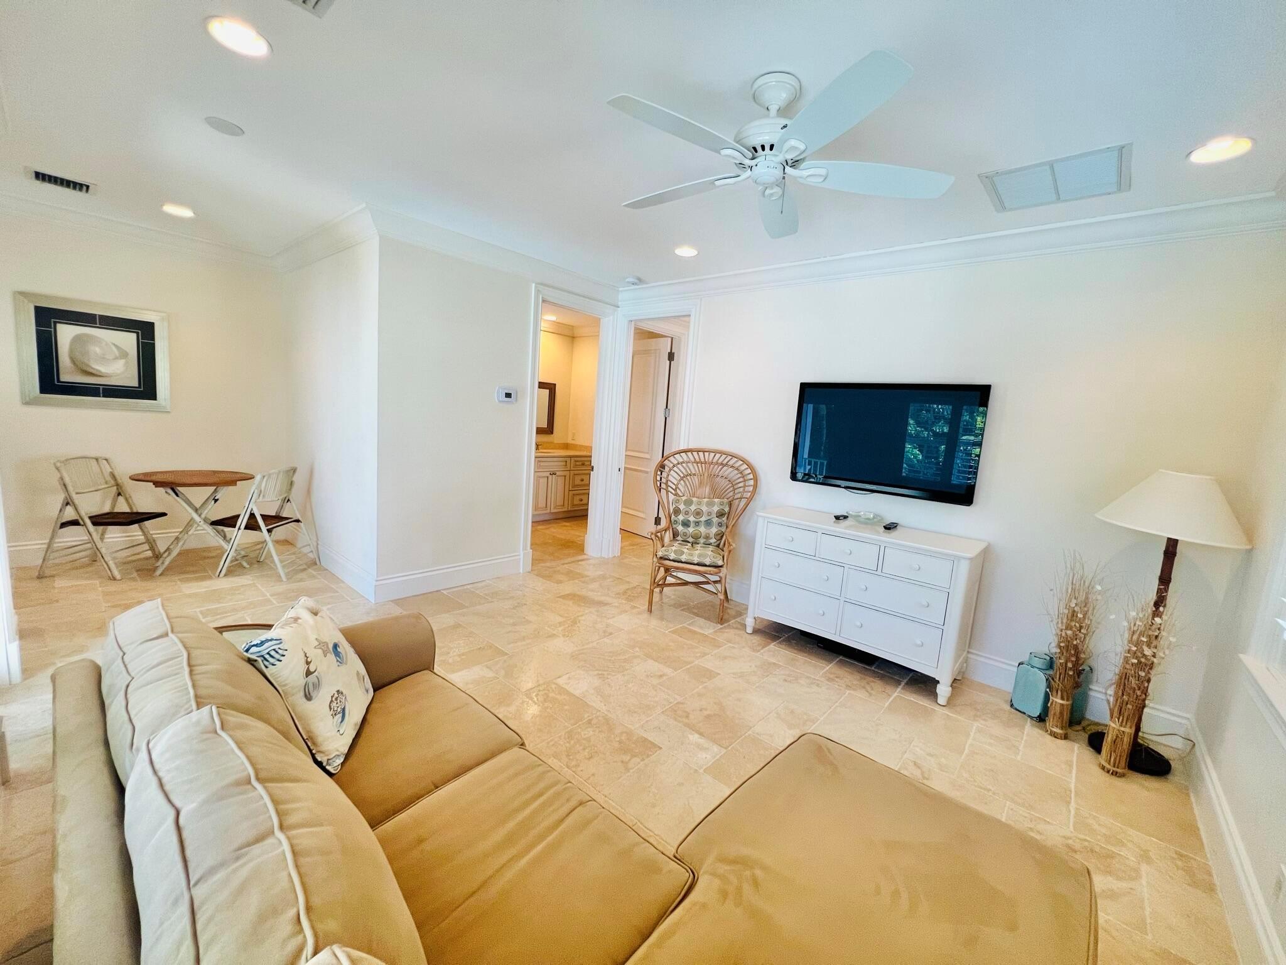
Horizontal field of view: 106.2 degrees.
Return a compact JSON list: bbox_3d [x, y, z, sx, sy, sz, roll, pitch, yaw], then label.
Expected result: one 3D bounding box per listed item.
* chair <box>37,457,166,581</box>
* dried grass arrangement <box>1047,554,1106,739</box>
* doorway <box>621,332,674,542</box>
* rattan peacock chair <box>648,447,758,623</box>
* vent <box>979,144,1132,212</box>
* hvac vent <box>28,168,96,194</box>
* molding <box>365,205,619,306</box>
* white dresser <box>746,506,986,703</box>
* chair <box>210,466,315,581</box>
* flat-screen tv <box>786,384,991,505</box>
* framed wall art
[{"bbox_3d":[-4.232,0.262,3.799,0.566,0.870,0.459,3,8,-10],"label":"chair"},{"bbox_3d":[2.269,0.876,2.577,0.230,0.950,0.220,11,10,40],"label":"dried grass arrangement"},{"bbox_3d":[0.018,-0.481,5.724,0.148,2.515,0.797,10,9,40],"label":"doorway"},{"bbox_3d":[0.447,0.380,3.936,0.870,1.310,0.560,6,7,11],"label":"rattan peacock chair"},{"bbox_3d":[1.939,-1.416,2.279,0.520,0.025,0.500,11,10,40],"label":"vent"},{"bbox_3d":[-3.788,-1.957,3.151,0.221,0.030,0.295,10,9,40],"label":"hvac vent"},{"bbox_3d":[-1.027,-1.794,4.055,0.118,0.133,2.390,10,9,40],"label":"molding"},{"bbox_3d":[1.440,0.747,3.303,1.313,0.889,0.531,10,9,40],"label":"white dresser"},{"bbox_3d":[-3.136,0.314,4.037,0.566,0.870,0.459,4,7,-3],"label":"chair"},{"bbox_3d":[1.674,-0.307,3.410,1.207,0.758,0.090,11,10,40],"label":"flat-screen tv"},{"bbox_3d":[-4.404,-1.019,3.921,0.035,0.833,0.810,11,10,40],"label":"framed wall art"}]

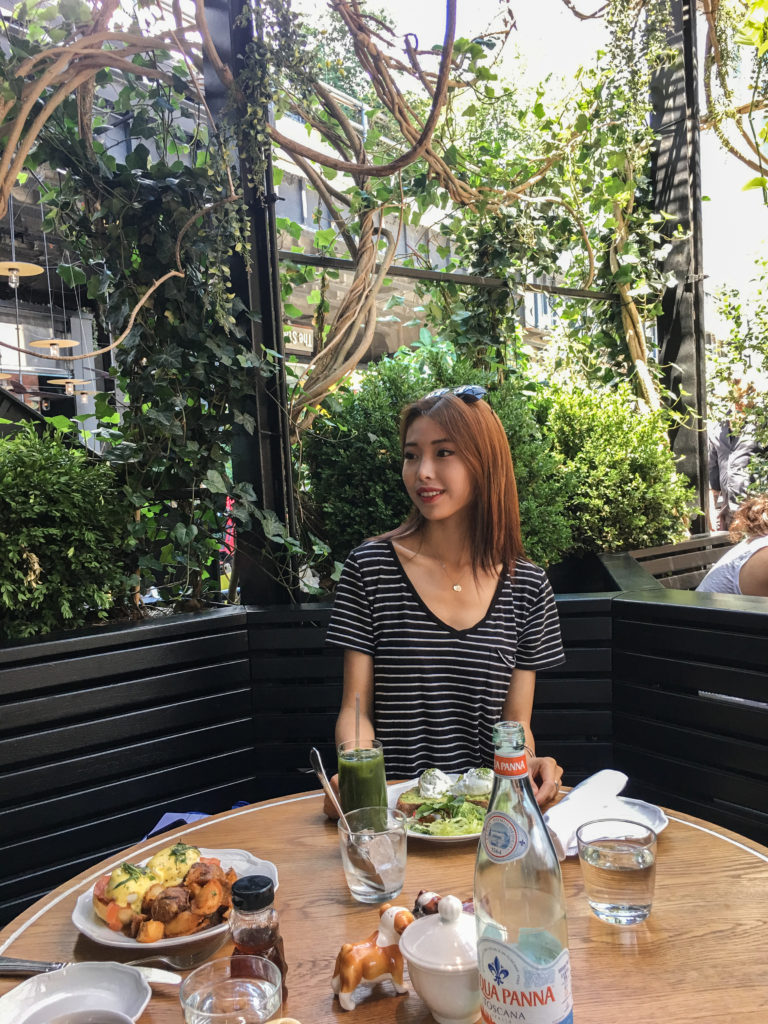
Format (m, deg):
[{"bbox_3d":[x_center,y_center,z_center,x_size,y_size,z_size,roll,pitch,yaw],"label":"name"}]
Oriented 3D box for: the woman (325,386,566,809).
[{"bbox_3d":[0.111,0.450,1.359,0.450,1.290,0.640,-3,2,3],"label":"woman"}]

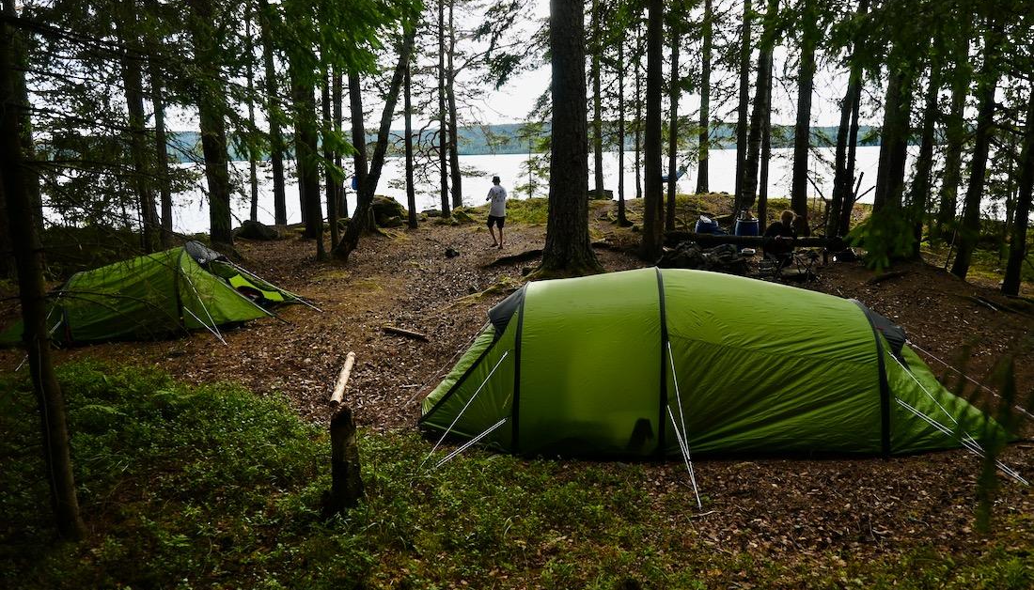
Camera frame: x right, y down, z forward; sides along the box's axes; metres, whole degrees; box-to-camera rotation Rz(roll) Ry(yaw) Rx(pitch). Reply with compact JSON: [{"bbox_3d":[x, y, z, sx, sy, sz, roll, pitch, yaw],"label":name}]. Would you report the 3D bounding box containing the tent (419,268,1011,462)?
[{"bbox_3d":[1.435,0.423,5.646,4.650,1.220,1.730,0,12,8],"label":"tent"}]

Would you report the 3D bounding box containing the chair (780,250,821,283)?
[{"bbox_3d":[4.597,-0.490,11.205,0.550,0.550,0.500,-1,12,0],"label":"chair"}]

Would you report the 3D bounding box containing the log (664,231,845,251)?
[{"bbox_3d":[3.934,-0.897,11.583,2.926,0.200,0.200,1,12,11],"label":"log"}]

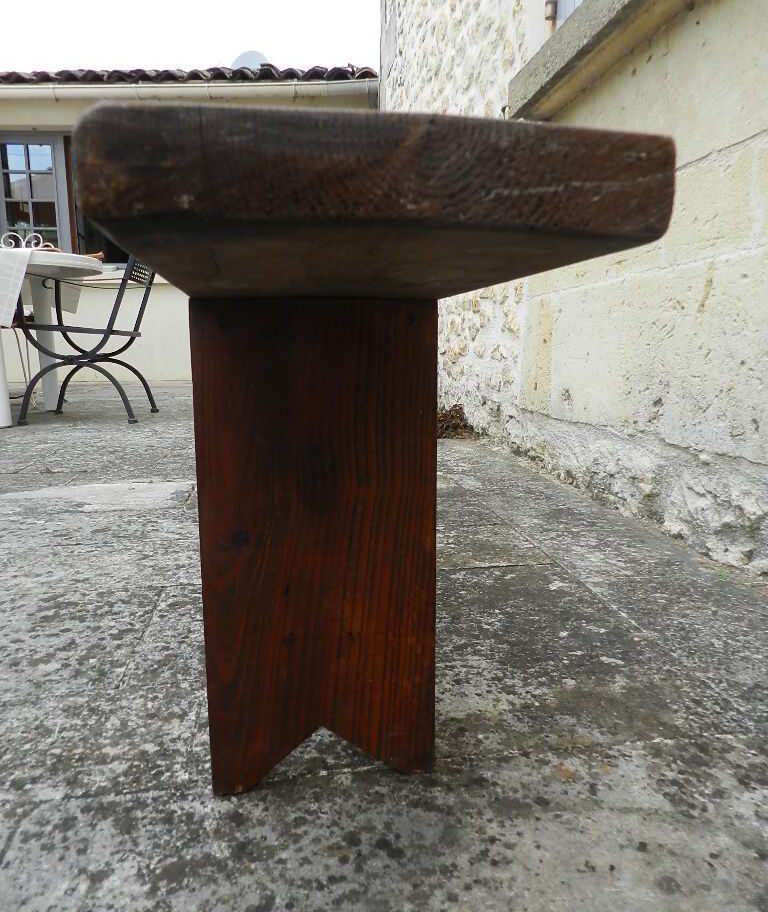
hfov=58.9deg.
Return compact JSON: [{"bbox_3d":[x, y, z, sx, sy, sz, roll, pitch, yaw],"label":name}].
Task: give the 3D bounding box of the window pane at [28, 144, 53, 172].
[{"bbox_3d":[-3.157,-2.738,6.253,0.220,0.235,0.030,-1,9,-5],"label":"window pane"}]

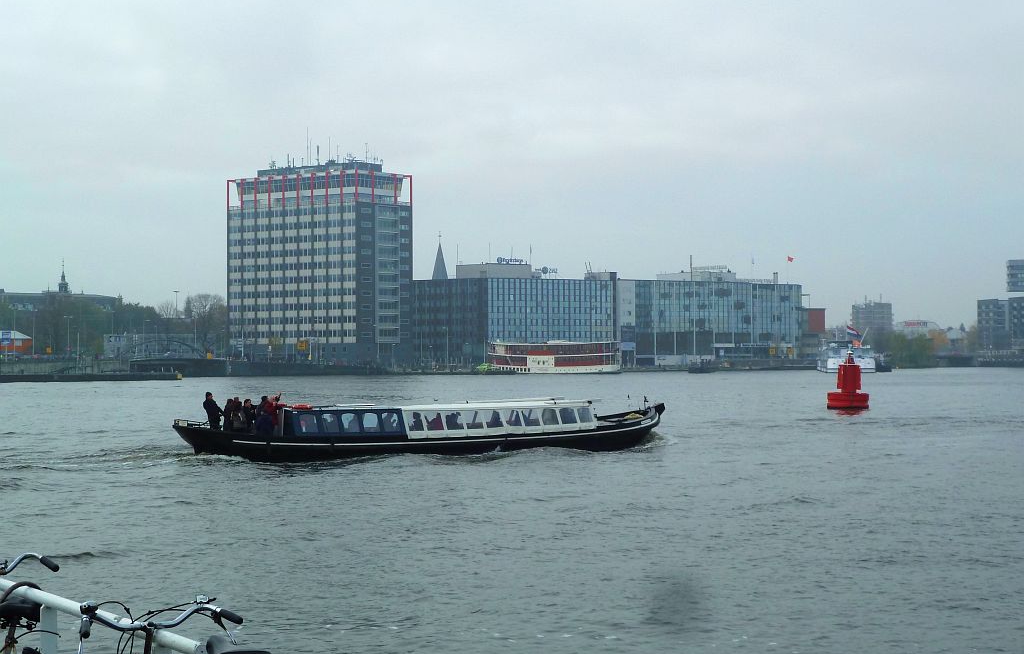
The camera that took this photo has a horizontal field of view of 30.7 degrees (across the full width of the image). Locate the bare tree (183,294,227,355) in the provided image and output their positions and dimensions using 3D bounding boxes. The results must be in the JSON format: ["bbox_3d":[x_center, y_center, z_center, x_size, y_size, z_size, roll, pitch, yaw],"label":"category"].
[{"bbox_3d":[-82.233,0.210,500.090,11.500,18.139,11.000,0,-1,0],"label":"bare tree"}]

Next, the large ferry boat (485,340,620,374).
[{"bbox_3d":[10.289,7.718,455.935,32.000,7.950,7.000,0,-1,-10],"label":"large ferry boat"}]

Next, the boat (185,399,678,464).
[{"bbox_3d":[-2.900,3.591,69.960,20.064,2.150,4.100,0,-1,-27],"label":"boat"}]

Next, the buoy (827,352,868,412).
[{"bbox_3d":[22.159,3.470,122.955,2.770,3.760,2.770,0,-1,0],"label":"buoy"}]

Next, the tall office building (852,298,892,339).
[{"bbox_3d":[191.647,2.492,999.297,18.000,32.500,13.000,0,-1,-20],"label":"tall office building"}]

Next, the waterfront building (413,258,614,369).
[{"bbox_3d":[0.821,-3.846,510.736,43.000,27.900,31.000,1,-1,-39],"label":"waterfront building"}]

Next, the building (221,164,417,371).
[{"bbox_3d":[-49.782,-16.213,484.322,44.000,52.100,22.300,-1,-1,36],"label":"building"}]

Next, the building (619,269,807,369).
[{"bbox_3d":[51.032,-2.924,550.909,70.000,27.100,27.000,0,-1,-34],"label":"building"}]

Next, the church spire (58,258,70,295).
[{"bbox_3d":[-134.542,-15.544,560.398,3.200,10.968,3.200,0,-1,0],"label":"church spire"}]

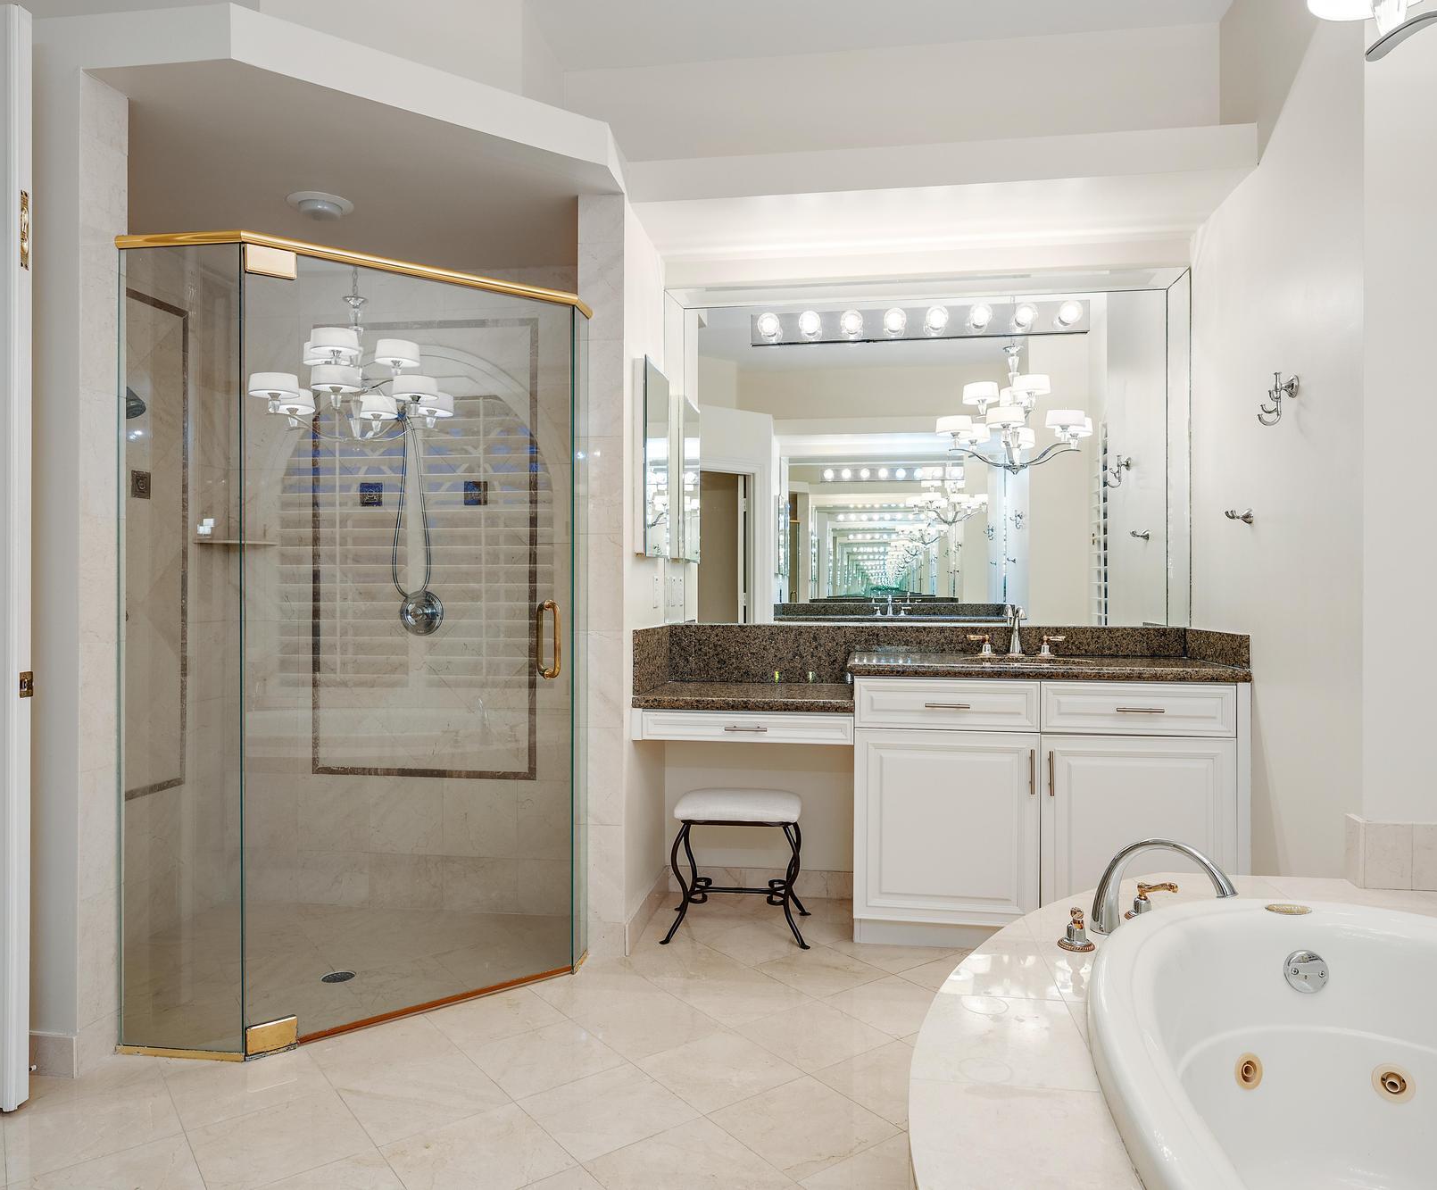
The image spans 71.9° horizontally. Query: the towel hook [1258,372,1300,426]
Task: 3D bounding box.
[{"bbox_3d":[1.490,-0.523,2.650,0.089,0.143,0.066,0,0,8],"label":"towel hook"}]

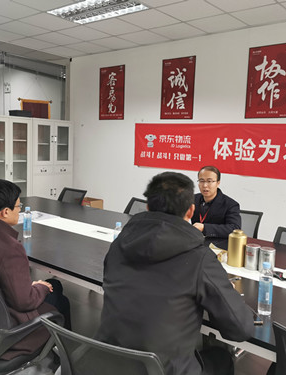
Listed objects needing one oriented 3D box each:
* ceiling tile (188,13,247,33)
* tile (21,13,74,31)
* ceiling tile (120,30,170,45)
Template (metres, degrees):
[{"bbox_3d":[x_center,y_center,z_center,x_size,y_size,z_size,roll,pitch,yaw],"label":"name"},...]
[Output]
[{"bbox_3d":[0.943,-2.083,4.971,0.606,0.015,0.629,7,8,38],"label":"ceiling tile"},{"bbox_3d":[-1.236,-2.176,5.131,0.606,0.020,0.606,8,8,39],"label":"tile"},{"bbox_3d":[0.009,-2.184,5.679,0.606,0.020,0.616,8,8,39],"label":"ceiling tile"}]

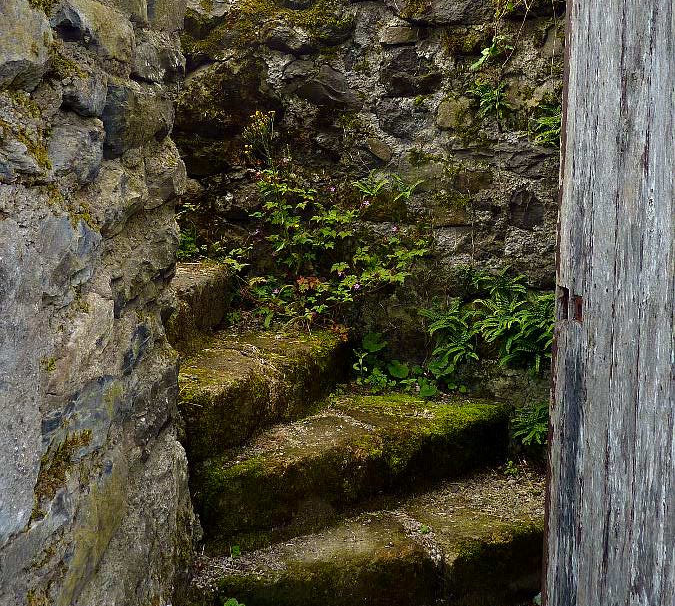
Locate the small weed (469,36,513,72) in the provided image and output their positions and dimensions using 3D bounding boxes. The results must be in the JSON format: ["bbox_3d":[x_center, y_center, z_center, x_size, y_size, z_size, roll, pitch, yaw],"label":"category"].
[{"bbox_3d":[0.629,-1.020,2.660,0.173,0.129,0.100,0,6,0],"label":"small weed"}]

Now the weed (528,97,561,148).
[{"bbox_3d":[0.853,-0.726,2.620,0.143,0.187,0.120,0,6,0],"label":"weed"}]

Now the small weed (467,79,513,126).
[{"bbox_3d":[0.621,-0.819,2.660,0.170,0.172,0.120,0,6,0],"label":"small weed"}]

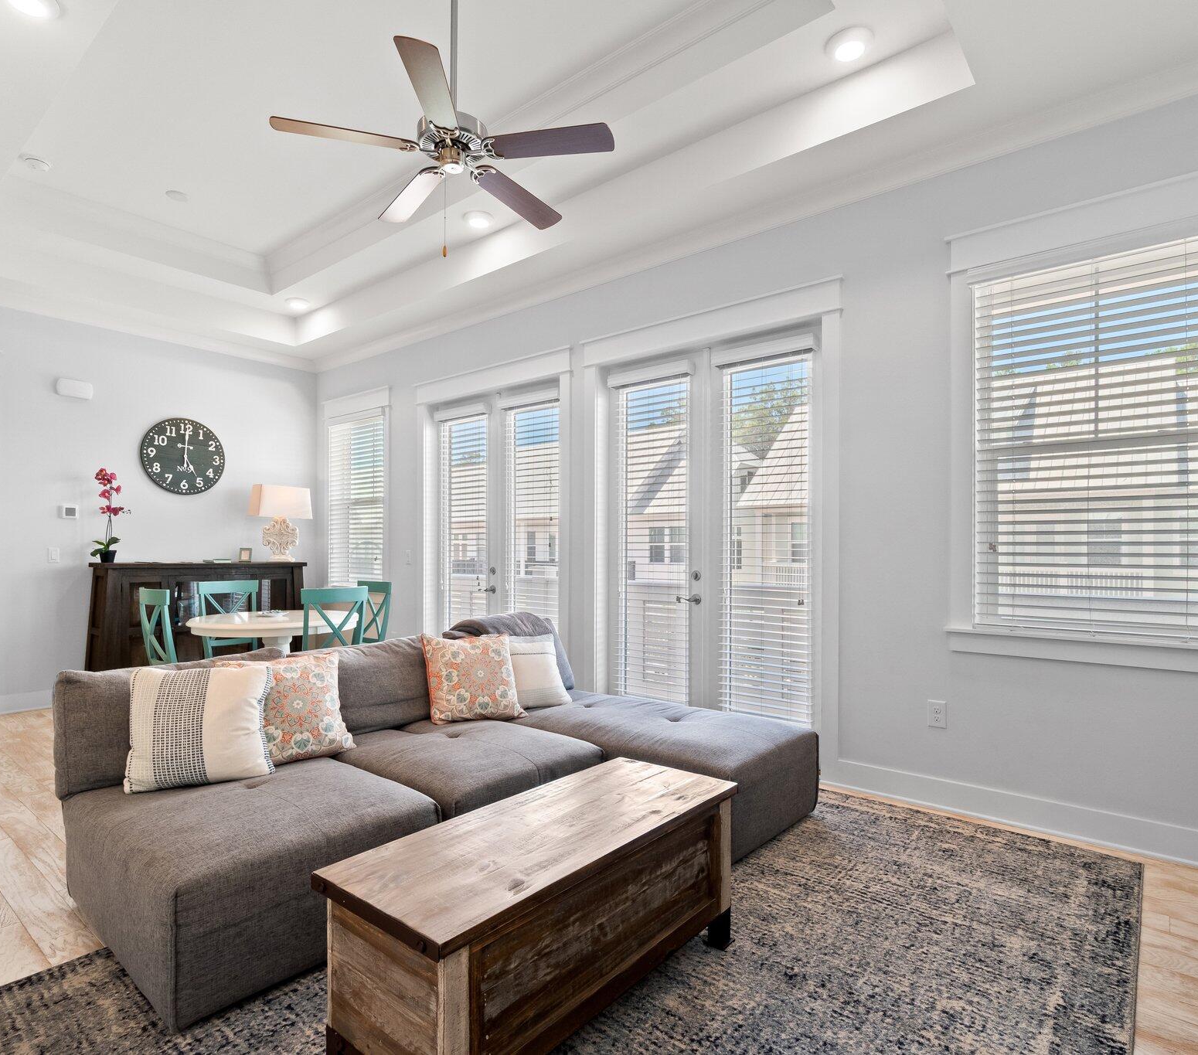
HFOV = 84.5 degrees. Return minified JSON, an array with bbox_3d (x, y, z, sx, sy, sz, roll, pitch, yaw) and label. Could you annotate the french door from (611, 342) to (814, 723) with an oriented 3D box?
[{"bbox_3d":[0.655,0.123,4.032,1.500,2.420,0.090,-1,-2,39],"label":"french door"}]

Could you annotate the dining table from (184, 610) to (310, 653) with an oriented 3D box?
[{"bbox_3d":[-2.232,0.990,4.557,1.070,0.750,1.070,-1,-2,39],"label":"dining table"}]

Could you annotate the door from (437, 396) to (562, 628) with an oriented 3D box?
[{"bbox_3d":[-0.774,0.166,5.202,1.600,2.450,0.090,-1,-2,39],"label":"door"}]

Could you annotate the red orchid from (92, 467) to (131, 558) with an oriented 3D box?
[{"bbox_3d":[-3.862,-0.088,5.225,0.200,0.750,0.270,-1,-2,39],"label":"red orchid"}]

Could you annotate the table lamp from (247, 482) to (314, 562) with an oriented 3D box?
[{"bbox_3d":[-3.023,-0.035,6.257,0.250,0.720,0.490,-1,-2,39],"label":"table lamp"}]

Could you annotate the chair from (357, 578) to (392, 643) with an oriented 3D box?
[{"bbox_3d":[-1.846,0.898,4.798,0.450,0.970,0.520,-1,-2,37],"label":"chair"}]

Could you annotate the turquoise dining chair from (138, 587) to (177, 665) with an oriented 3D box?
[{"bbox_3d":[-2.630,0.881,4.301,0.460,0.960,0.520,-1,-2,39],"label":"turquoise dining chair"}]

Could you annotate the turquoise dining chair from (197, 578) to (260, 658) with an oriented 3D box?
[{"bbox_3d":[-2.646,0.901,4.888,0.520,0.970,0.450,-2,-2,42],"label":"turquoise dining chair"}]

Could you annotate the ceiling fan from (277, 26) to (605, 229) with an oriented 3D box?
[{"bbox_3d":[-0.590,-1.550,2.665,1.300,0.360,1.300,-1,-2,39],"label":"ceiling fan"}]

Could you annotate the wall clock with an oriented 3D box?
[{"bbox_3d":[-3.666,-0.631,5.830,0.045,0.670,0.670,-1,-2,39],"label":"wall clock"}]

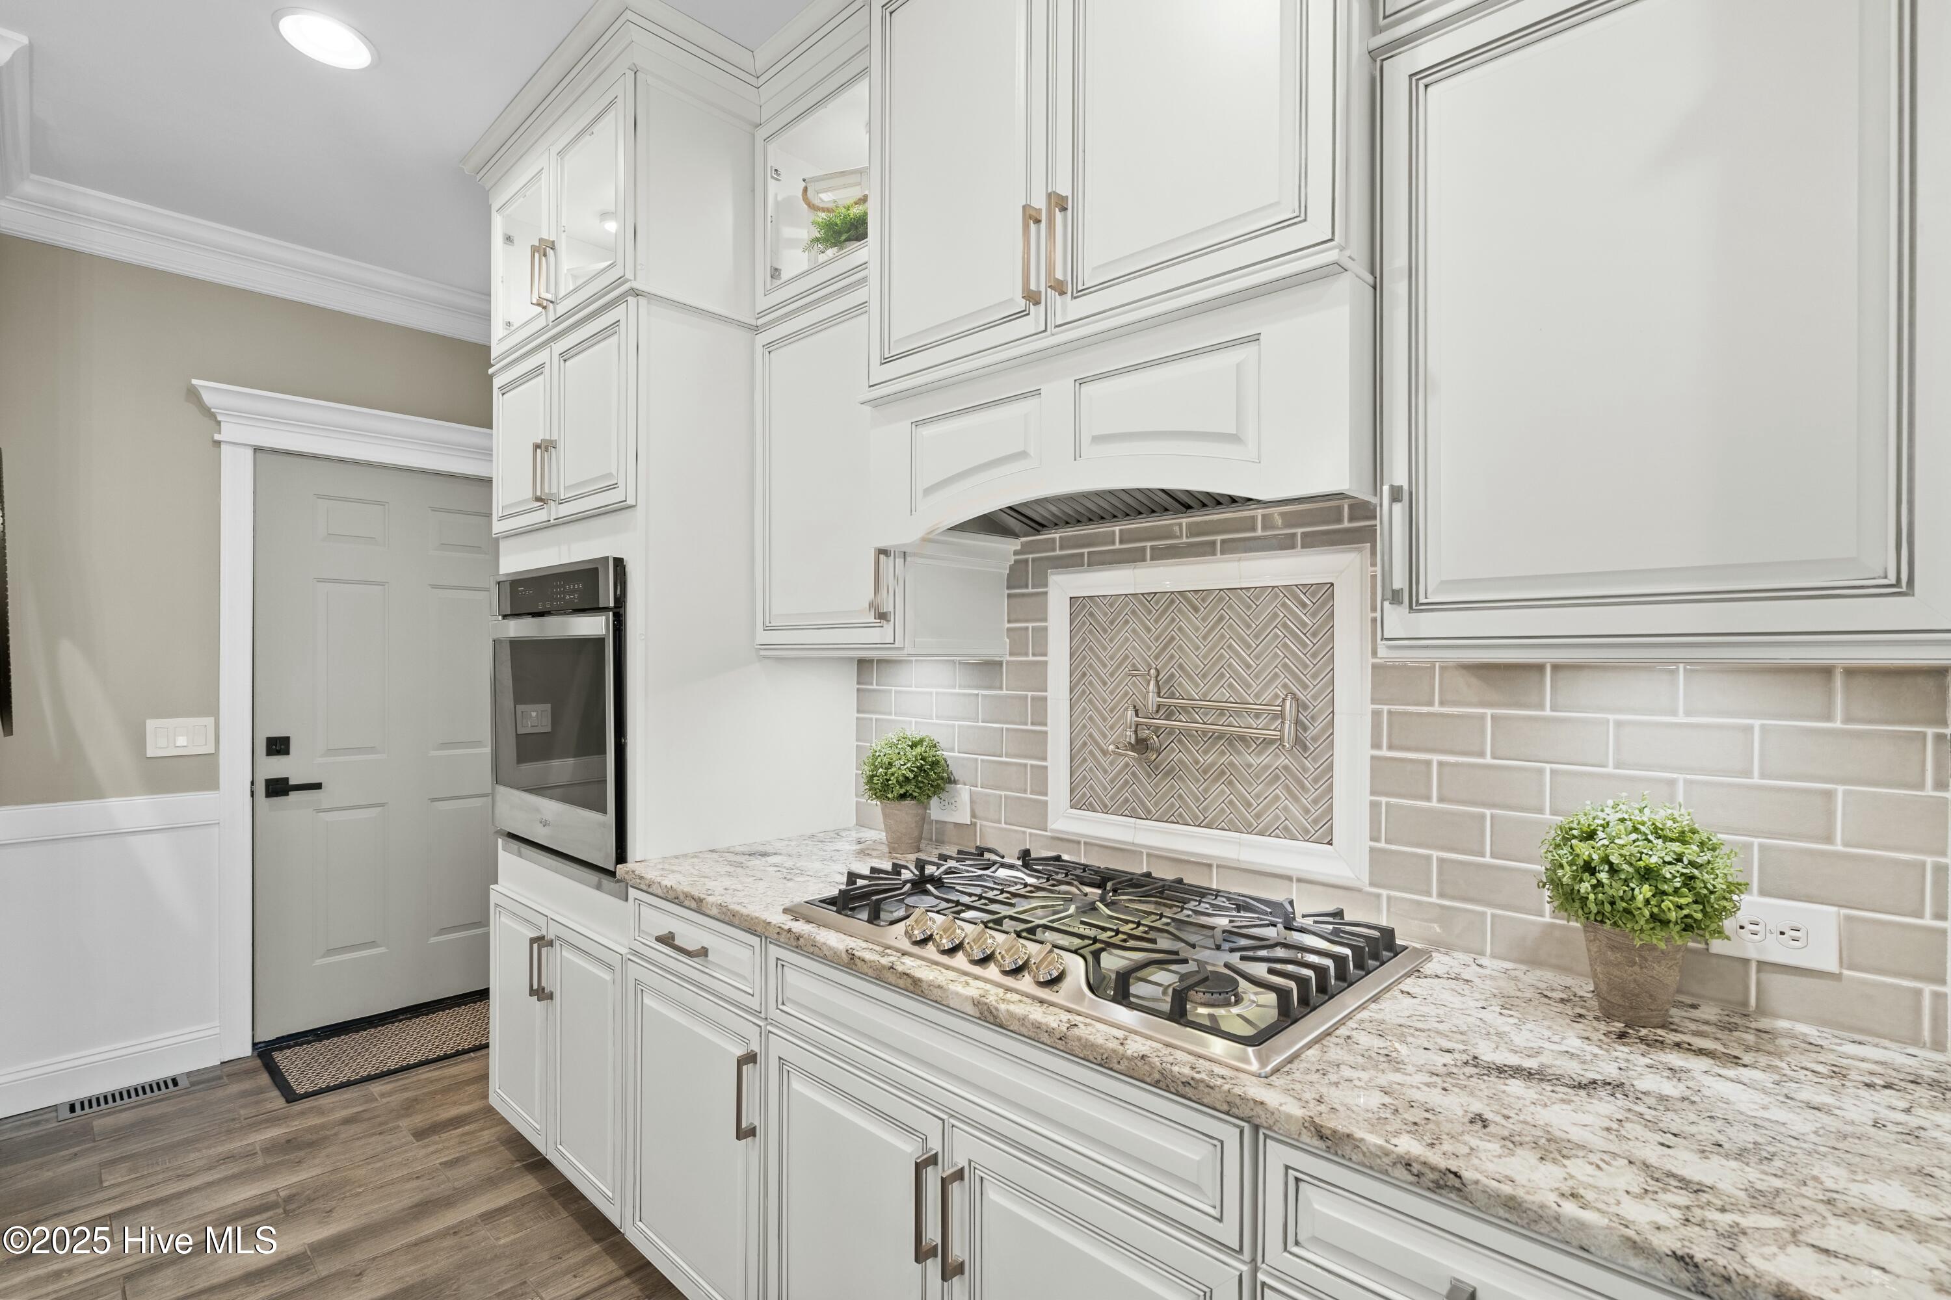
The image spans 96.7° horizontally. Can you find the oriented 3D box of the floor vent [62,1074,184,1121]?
[{"bbox_3d":[-2.646,1.387,2.700,0.142,0.010,0.288,0,0,43],"label":"floor vent"}]

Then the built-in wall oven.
[{"bbox_3d":[-0.888,0.154,2.385,0.760,0.717,0.615,0,0,43],"label":"built-in wall oven"}]

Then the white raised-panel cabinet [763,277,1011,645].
[{"bbox_3d":[-0.238,-0.388,2.078,0.535,0.800,0.317,0,0,43],"label":"white raised-panel cabinet"}]

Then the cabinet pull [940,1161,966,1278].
[{"bbox_3d":[-0.031,0.797,1.203,0.013,0.147,0.034,0,0,43],"label":"cabinet pull"}]

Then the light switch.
[{"bbox_3d":[-2.615,0.289,2.857,0.013,0.119,0.165,0,0,43],"label":"light switch"}]

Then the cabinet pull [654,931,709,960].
[{"bbox_3d":[-0.580,0.581,1.711,0.145,0.012,0.034,0,0,43],"label":"cabinet pull"}]

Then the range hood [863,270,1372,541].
[{"bbox_3d":[0.269,-0.336,1.541,0.918,0.277,0.417,0,0,43],"label":"range hood"}]

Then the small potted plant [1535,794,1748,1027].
[{"bbox_3d":[0.860,0.335,1.119,0.210,0.277,0.210,0,0,43],"label":"small potted plant"}]

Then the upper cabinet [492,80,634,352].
[{"bbox_3d":[-0.869,-1.049,2.425,0.860,0.485,0.605,0,0,43],"label":"upper cabinet"}]

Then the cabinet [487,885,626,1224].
[{"bbox_3d":[-0.873,0.983,2.413,0.840,0.620,0.605,0,0,43],"label":"cabinet"}]

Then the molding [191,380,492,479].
[{"bbox_3d":[-2.168,-0.782,3.282,0.097,0.185,1.203,0,0,43],"label":"molding"}]

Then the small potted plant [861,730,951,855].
[{"bbox_3d":[-0.167,0.338,2.047,0.208,0.279,0.208,0,0,0],"label":"small potted plant"}]

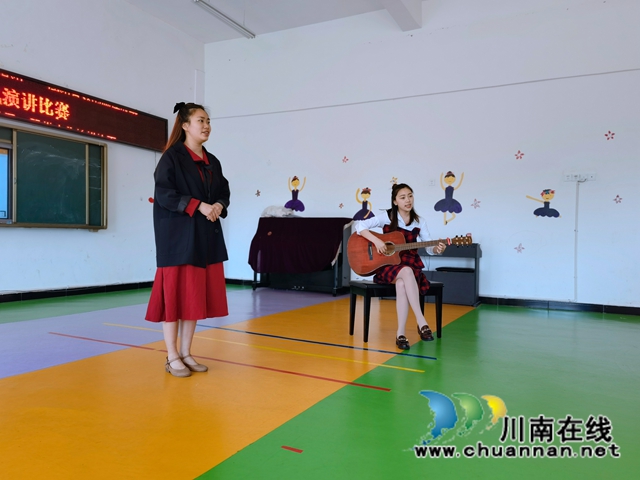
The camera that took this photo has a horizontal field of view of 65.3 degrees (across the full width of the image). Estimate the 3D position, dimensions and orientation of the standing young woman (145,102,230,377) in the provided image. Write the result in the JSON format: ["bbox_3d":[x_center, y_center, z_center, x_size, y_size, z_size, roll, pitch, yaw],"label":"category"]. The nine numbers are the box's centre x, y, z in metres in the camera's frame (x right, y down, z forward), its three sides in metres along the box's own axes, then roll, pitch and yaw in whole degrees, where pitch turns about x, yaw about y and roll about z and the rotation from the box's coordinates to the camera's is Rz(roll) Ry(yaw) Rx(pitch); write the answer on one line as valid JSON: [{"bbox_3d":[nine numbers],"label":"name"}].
[{"bbox_3d":[-0.801,-0.012,3.082,0.370,1.631,0.460,1,0,43],"label":"standing young woman"}]

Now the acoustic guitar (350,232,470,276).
[{"bbox_3d":[0.732,0.073,4.060,1.020,0.390,0.120,-8,-13,1],"label":"acoustic guitar"}]

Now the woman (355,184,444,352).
[{"bbox_3d":[0.672,0.170,4.126,0.656,1.323,0.599,1,0,-20],"label":"woman"}]

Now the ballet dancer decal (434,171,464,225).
[{"bbox_3d":[1.824,-0.589,7.043,0.421,0.769,0.020,1,0,27],"label":"ballet dancer decal"}]

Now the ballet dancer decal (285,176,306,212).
[{"bbox_3d":[-0.405,-0.748,8.204,0.418,0.608,0.020,1,0,27],"label":"ballet dancer decal"}]

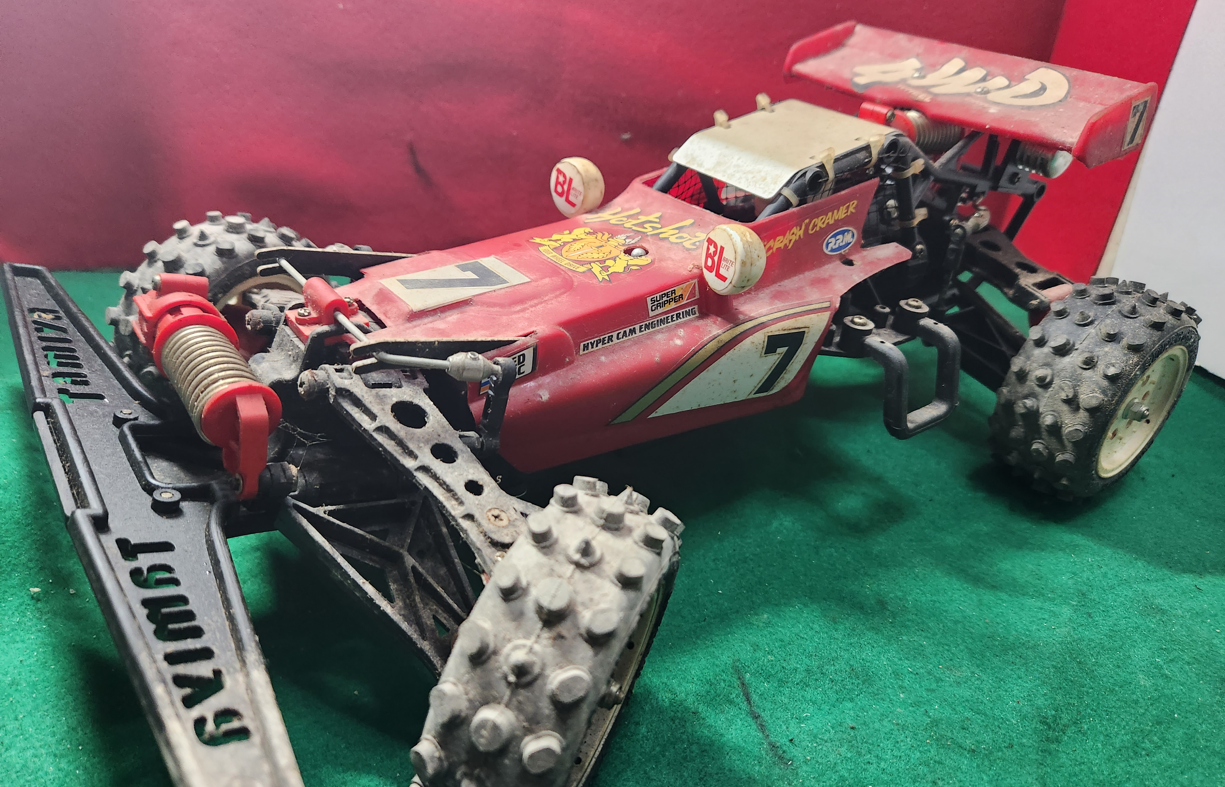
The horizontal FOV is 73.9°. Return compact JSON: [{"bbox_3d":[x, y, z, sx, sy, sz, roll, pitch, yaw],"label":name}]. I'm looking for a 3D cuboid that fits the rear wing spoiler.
[{"bbox_3d":[0.145,-0.130,0.344,0.064,0.029,0.141,-18,39,-34],"label":"rear wing spoiler"}]

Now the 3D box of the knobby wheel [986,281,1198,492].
[{"bbox_3d":[0.189,-0.002,0.320,0.084,0.084,0.043,-16,36,-32],"label":"knobby wheel"}]

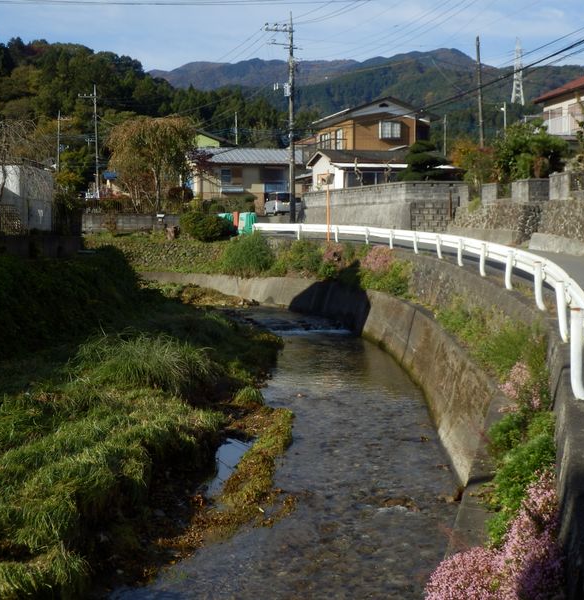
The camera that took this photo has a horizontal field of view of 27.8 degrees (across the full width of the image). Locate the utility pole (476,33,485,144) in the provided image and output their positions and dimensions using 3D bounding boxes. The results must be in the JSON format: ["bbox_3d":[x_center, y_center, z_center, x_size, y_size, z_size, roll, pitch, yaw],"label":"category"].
[{"bbox_3d":[12.400,-12.250,77.000,0.320,10.000,0.320,-3,4,0],"label":"utility pole"}]

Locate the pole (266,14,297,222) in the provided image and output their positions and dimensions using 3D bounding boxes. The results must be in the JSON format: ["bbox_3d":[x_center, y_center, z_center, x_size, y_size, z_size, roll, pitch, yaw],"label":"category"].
[{"bbox_3d":[-0.560,-9.570,63.000,1.650,11.300,0.700,-1,3,-15],"label":"pole"}]

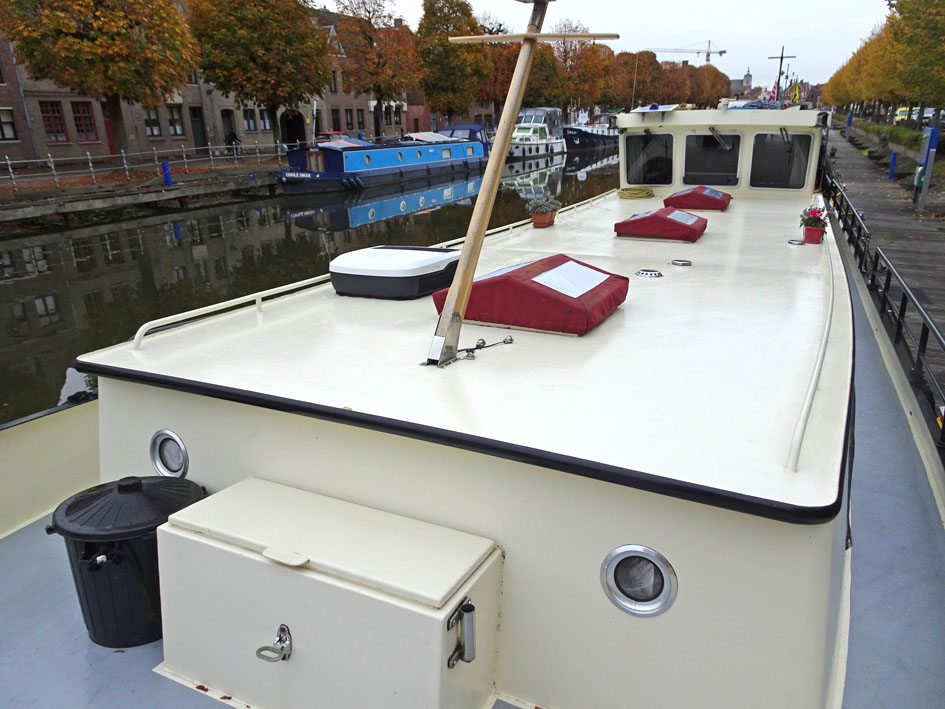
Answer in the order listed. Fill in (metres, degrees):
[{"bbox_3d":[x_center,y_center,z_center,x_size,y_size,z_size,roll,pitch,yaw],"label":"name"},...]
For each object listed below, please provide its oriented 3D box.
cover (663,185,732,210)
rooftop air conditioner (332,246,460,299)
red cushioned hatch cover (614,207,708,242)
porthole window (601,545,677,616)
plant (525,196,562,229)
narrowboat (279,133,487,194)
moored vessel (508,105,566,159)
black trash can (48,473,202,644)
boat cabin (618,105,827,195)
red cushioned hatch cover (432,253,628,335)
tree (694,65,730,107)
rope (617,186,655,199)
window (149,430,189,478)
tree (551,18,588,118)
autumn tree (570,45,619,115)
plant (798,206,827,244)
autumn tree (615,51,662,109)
[{"bbox_3d":[3.469,-2.405,10.079,0.858,0.267,0.963,9,22,24],"label":"cover"},{"bbox_3d":[-0.472,-0.602,4.681,0.652,0.231,0.905,7,19,23],"label":"rooftop air conditioner"},{"bbox_3d":[2.145,-1.474,7.387,0.858,0.267,0.963,9,20,24],"label":"red cushioned hatch cover"},{"bbox_3d":[0.464,0.640,1.838,0.221,0.221,0.040,8,12,25],"label":"porthole window"},{"bbox_3d":[0.896,-1.762,8.099,0.380,0.335,0.360,9,20,24],"label":"plant"},{"bbox_3d":[-3.952,-10.724,35.144,3.400,2.350,15.600,9,23,28],"label":"narrowboat"},{"bbox_3d":[3.804,-16.130,47.598,3.500,3.500,10.000,8,22,25],"label":"moored vessel"},{"bbox_3d":[-1.187,0.684,2.325,0.510,0.536,0.475,2,16,-1],"label":"black trash can"},{"bbox_3d":[5.053,-4.118,13.104,3.654,1.549,3.000,8,22,25],"label":"boat cabin"},{"bbox_3d":[0.366,-0.401,3.896,0.896,0.270,0.896,8,19,25],"label":"red cushioned hatch cover"},{"bbox_3d":[51.411,-56.632,141.833,7.600,11.043,7.600,11,23,27],"label":"tree"},{"bbox_3d":[2.841,-2.791,11.344,0.560,0.120,0.500,9,22,24],"label":"rope"},{"bbox_3d":[-1.200,0.401,2.587,0.212,0.212,0.040,9,11,23],"label":"window"},{"bbox_3d":[14.296,-41.441,96.658,5.800,14.580,5.800,9,23,28],"label":"tree"},{"bbox_3d":[14.918,-32.727,80.421,7.000,9.753,7.000,11,23,27],"label":"autumn tree"},{"bbox_3d":[3.798,-1.462,7.261,0.280,0.408,0.280,8,22,25],"label":"plant"},{"bbox_3d":[24.484,-39.094,96.482,7.200,10.305,7.200,11,23,27],"label":"autumn tree"}]

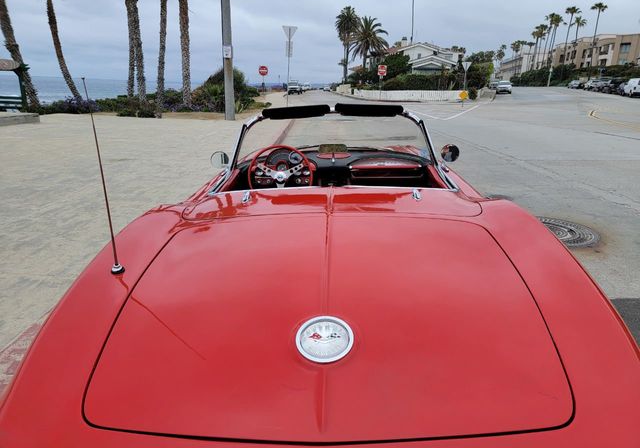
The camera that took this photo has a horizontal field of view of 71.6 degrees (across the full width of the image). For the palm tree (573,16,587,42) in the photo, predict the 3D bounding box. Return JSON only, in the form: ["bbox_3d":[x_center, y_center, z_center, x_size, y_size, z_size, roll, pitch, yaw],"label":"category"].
[{"bbox_3d":[49.753,-34.300,86.380,2.600,10.982,2.600,2,17,0],"label":"palm tree"}]

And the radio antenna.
[{"bbox_3d":[-0.663,-0.127,1.350,0.045,0.603,0.045,-1,17,0],"label":"radio antenna"}]

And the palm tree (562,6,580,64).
[{"bbox_3d":[45.151,-32.604,81.105,2.900,12.848,2.900,2,17,0],"label":"palm tree"}]

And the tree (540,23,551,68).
[{"bbox_3d":[52.979,-40.974,106.031,2.500,13.170,2.500,0,17,0],"label":"tree"}]

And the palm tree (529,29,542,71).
[{"bbox_3d":[50.103,-39.456,103.375,3.100,11.018,3.100,2,17,0],"label":"palm tree"}]

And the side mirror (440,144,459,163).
[{"bbox_3d":[0.781,-0.423,2.660,0.110,0.115,0.075,5,17,10],"label":"side mirror"}]

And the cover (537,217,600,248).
[{"bbox_3d":[2.493,0.093,4.600,0.870,0.030,0.870,0,17,0],"label":"cover"}]

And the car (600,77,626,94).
[{"bbox_3d":[35.059,-16.544,53.000,1.900,1.750,4.700,7,19,21],"label":"car"}]

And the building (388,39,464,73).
[{"bbox_3d":[13.553,-20.490,57.000,8.600,6.000,9.500,3,17,4],"label":"building"}]

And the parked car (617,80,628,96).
[{"bbox_3d":[34.764,-15.157,50.000,1.800,1.500,4.500,9,19,22],"label":"parked car"}]

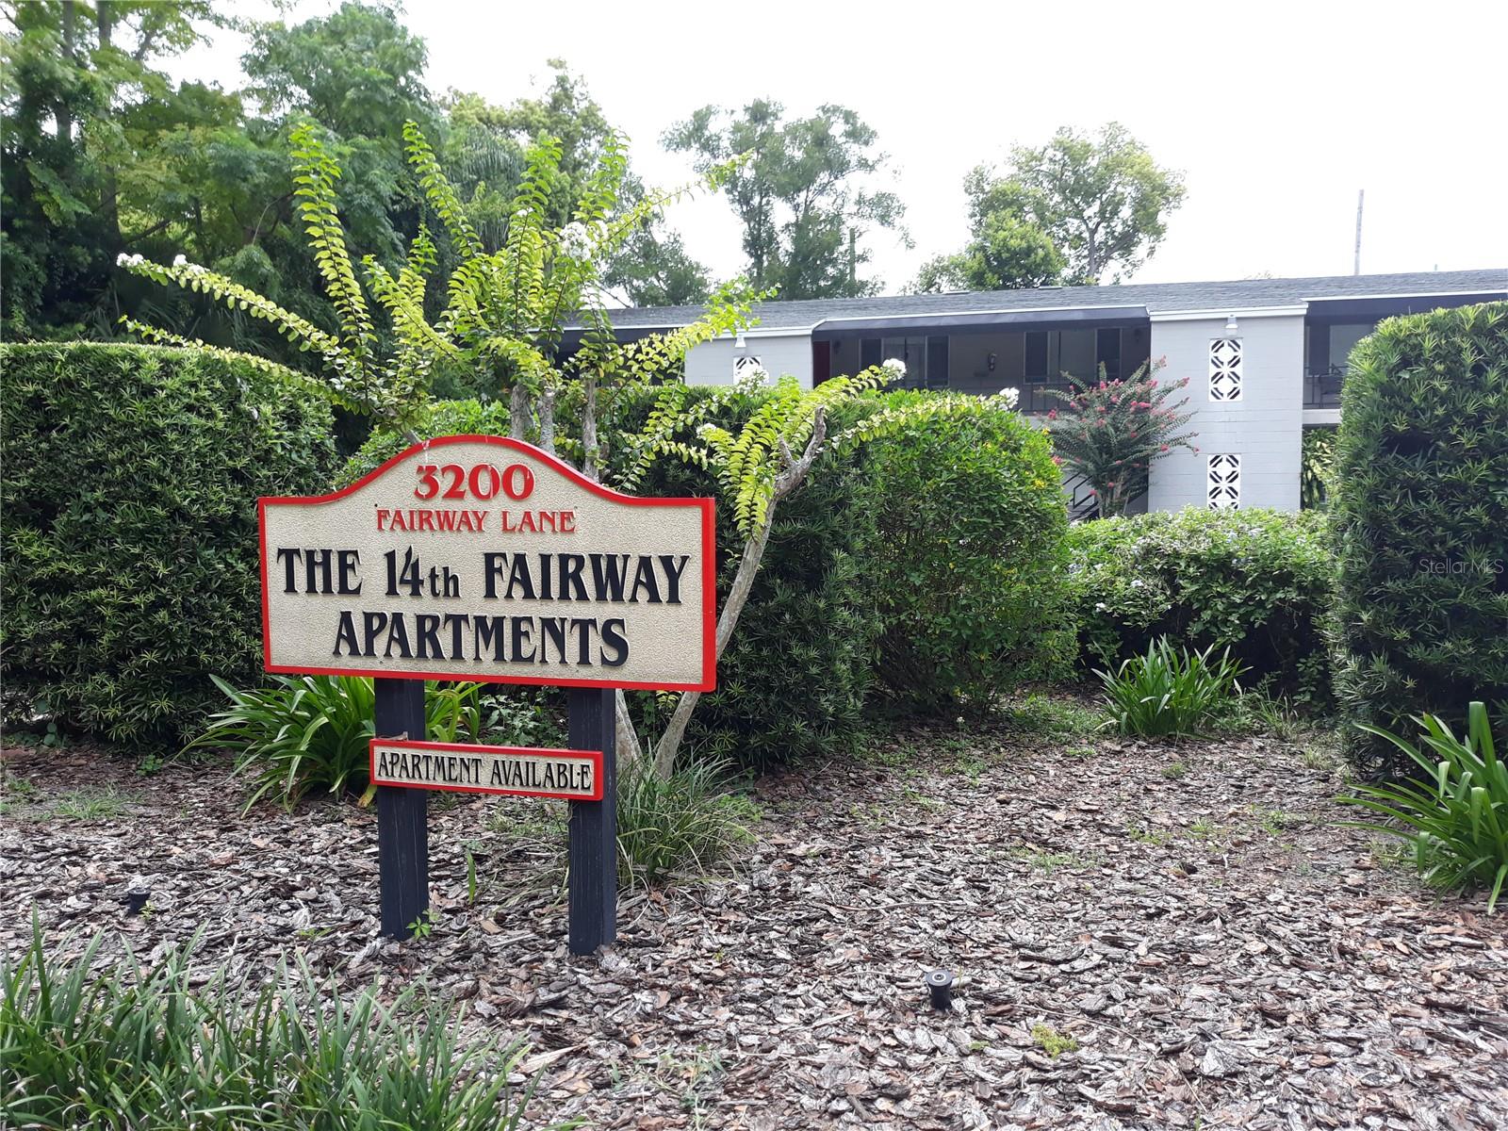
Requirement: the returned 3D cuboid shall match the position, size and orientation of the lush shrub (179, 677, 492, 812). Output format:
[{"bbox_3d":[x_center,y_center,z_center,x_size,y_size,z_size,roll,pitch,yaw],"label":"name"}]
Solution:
[{"bbox_3d":[-1.578,0.625,4.702,1.050,0.510,0.920,1,4,10],"label":"lush shrub"}]

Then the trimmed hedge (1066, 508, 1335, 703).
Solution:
[{"bbox_3d":[2.651,0.188,7.229,1.750,1.020,1.250,1,4,12],"label":"trimmed hedge"}]

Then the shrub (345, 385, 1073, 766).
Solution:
[{"bbox_3d":[-0.220,-0.035,6.111,3.350,1.630,1.700,0,4,6],"label":"shrub"}]

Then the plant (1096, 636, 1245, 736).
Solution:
[{"bbox_3d":[2.021,0.568,5.932,0.710,0.440,0.660,1,4,10],"label":"plant"}]

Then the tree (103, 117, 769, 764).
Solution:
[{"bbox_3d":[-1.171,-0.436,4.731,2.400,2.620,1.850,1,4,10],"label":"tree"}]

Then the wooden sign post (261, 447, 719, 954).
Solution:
[{"bbox_3d":[-0.678,0.330,3.127,1.220,1.315,0.140,1,4,14],"label":"wooden sign post"}]

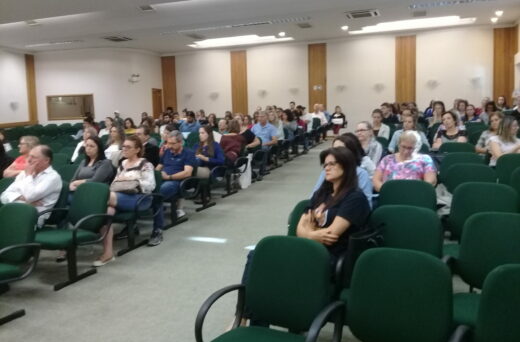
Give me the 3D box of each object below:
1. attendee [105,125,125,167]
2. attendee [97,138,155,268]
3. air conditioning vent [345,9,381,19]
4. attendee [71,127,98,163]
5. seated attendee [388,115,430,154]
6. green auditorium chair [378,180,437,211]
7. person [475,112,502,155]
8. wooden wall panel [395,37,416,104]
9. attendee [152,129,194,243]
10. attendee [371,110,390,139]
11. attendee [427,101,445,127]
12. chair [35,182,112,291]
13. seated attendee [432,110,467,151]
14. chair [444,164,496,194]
[{"bbox_3d":[-2.502,-0.135,7.734,0.500,1.250,0.800,1,6,28],"label":"attendee"},{"bbox_3d":[-1.490,0.260,5.170,0.500,1.284,0.820,2,6,36],"label":"attendee"},{"bbox_3d":[2.920,-4.458,13.139,0.920,0.100,0.920,0,5,21],"label":"air conditioning vent"},{"bbox_3d":[-2.865,-0.055,7.687,0.500,1.270,0.800,1,5,25],"label":"attendee"},{"bbox_3d":[2.393,-0.270,7.387,0.520,1.270,0.800,1,5,23],"label":"seated attendee"},{"bbox_3d":[1.113,0.560,3.696,0.560,0.880,0.620,1,5,30],"label":"green auditorium chair"},{"bbox_3d":[3.507,-0.266,7.001,0.500,1.270,0.800,1,5,24],"label":"person"},{"bbox_3d":[4.357,-2.497,13.885,0.580,2.962,0.060,0,6,19],"label":"wooden wall panel"},{"bbox_3d":[-1.181,0.133,5.952,0.530,1.280,0.920,0,5,14],"label":"attendee"},{"bbox_3d":[1.833,-0.335,7.336,0.480,1.264,0.800,1,6,29],"label":"attendee"},{"bbox_3d":[3.342,-0.689,8.835,0.480,1.258,0.800,1,6,29],"label":"attendee"},{"bbox_3d":[-1.727,0.598,4.394,0.570,0.870,0.620,2,6,29],"label":"chair"},{"bbox_3d":[2.950,-0.278,7.193,0.520,1.290,0.800,1,5,22],"label":"seated attendee"},{"bbox_3d":[2.026,0.365,4.648,0.580,0.850,0.620,2,6,29],"label":"chair"}]

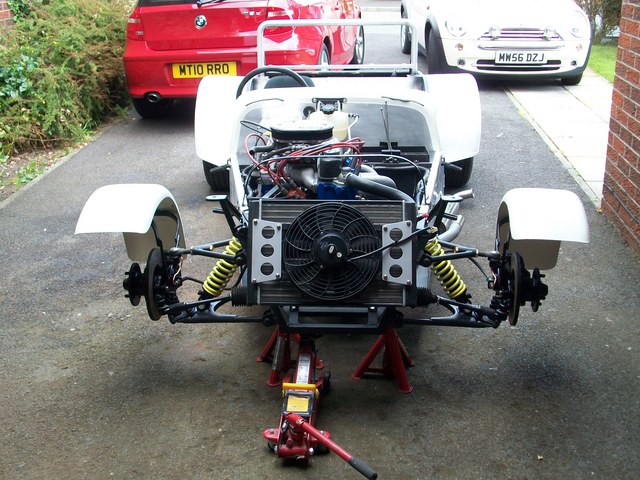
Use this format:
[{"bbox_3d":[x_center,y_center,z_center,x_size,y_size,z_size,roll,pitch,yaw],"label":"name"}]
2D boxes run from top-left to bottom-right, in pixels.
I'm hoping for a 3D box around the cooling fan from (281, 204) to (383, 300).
[{"bbox_3d":[0.037,0.035,2.370,0.300,0.297,0.085,0,-5,0],"label":"cooling fan"}]

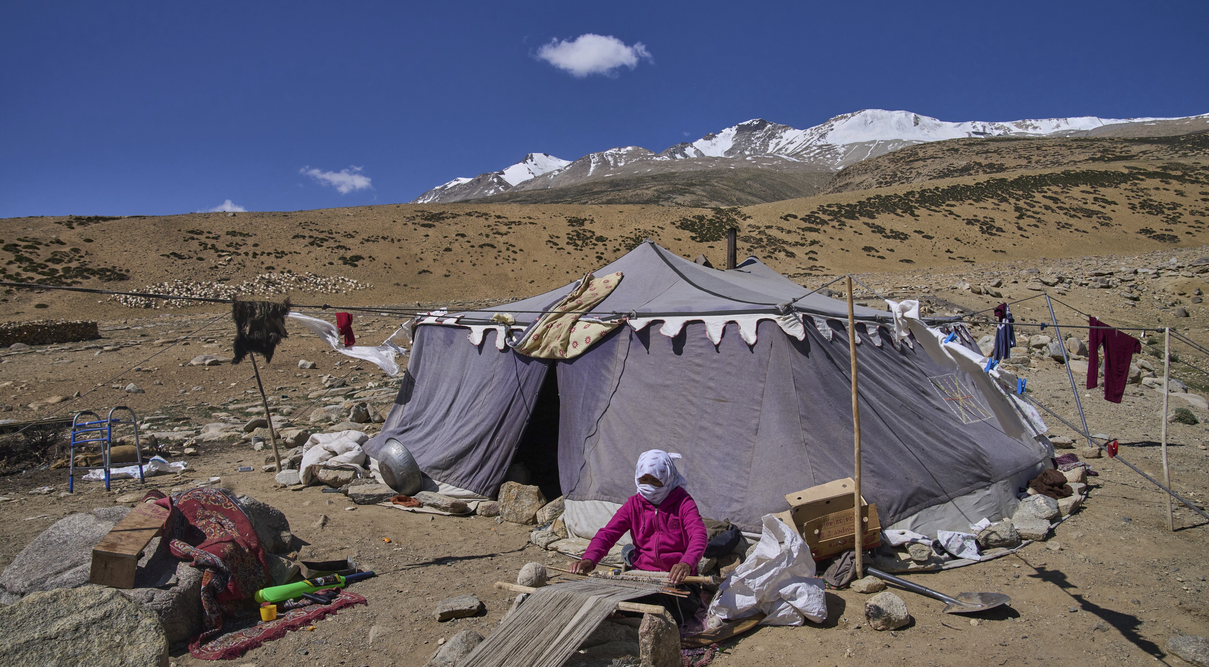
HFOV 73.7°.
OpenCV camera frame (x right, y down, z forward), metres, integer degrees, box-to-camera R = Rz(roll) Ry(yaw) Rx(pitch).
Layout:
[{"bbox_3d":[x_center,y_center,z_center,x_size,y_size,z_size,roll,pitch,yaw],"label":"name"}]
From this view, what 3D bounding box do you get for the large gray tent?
[{"bbox_3d":[1.000,0.360,7.600,5.300,2.300,4.300,0,0,35],"label":"large gray tent"}]

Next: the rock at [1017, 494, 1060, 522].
[{"bbox_3d":[3.380,1.350,6.280,0.290,0.180,0.250,0,0,28],"label":"rock"}]

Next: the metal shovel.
[{"bbox_3d":[1.905,1.460,4.620,0.820,0.130,0.240,0,0,36],"label":"metal shovel"}]

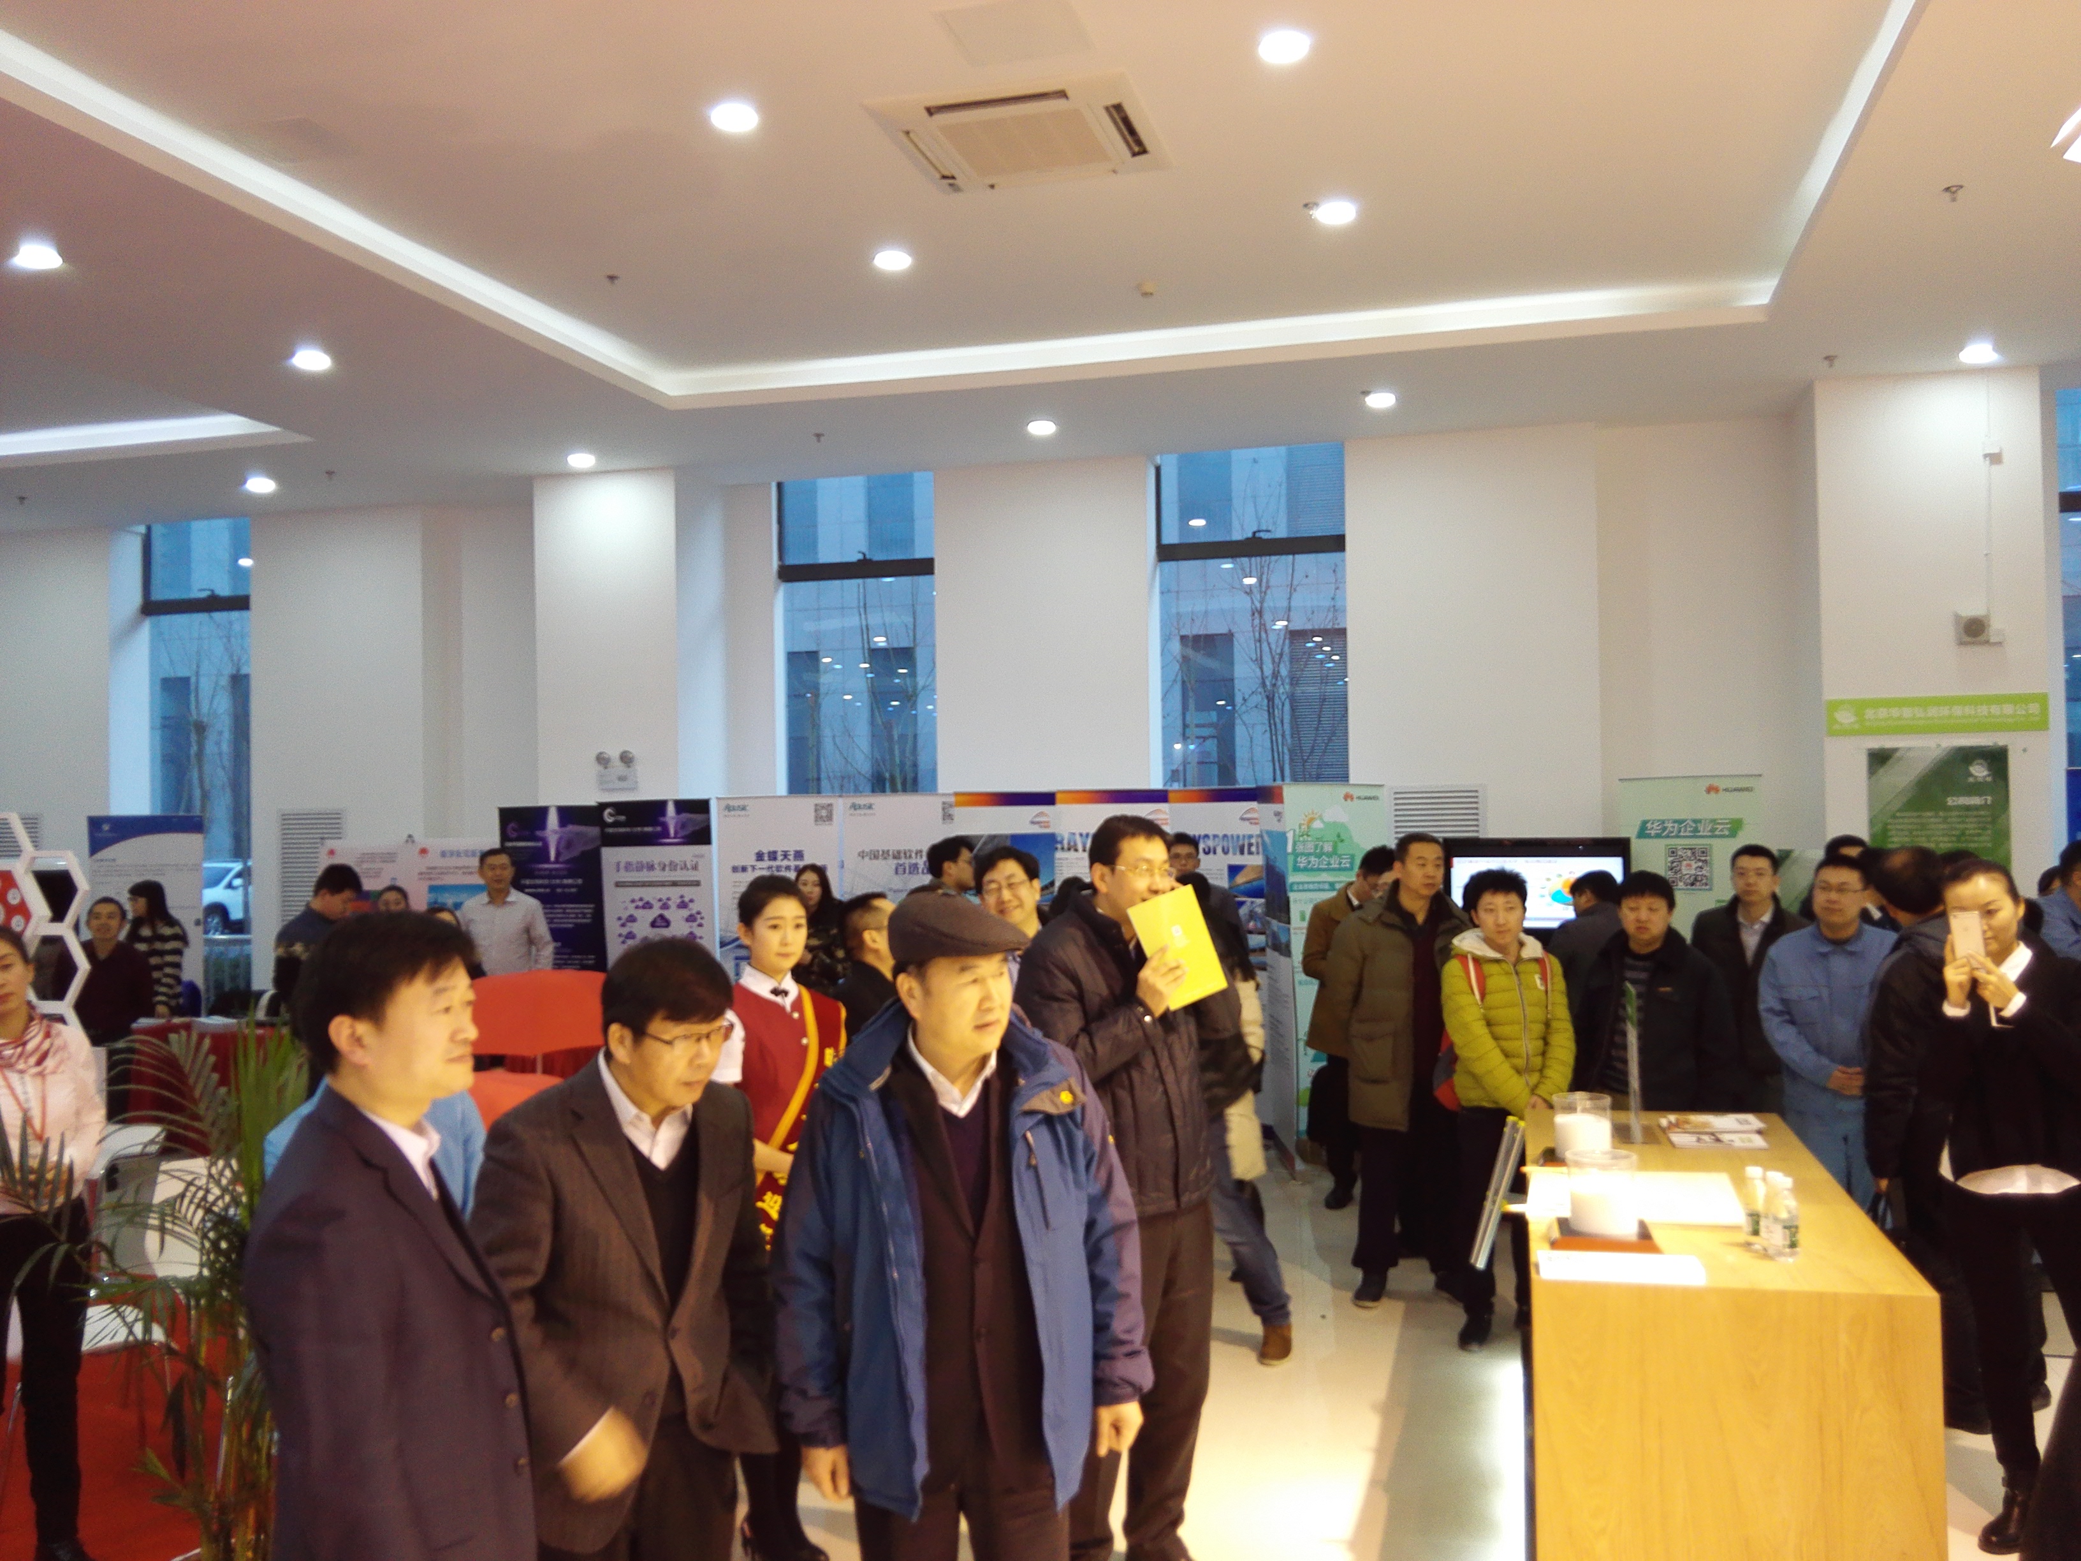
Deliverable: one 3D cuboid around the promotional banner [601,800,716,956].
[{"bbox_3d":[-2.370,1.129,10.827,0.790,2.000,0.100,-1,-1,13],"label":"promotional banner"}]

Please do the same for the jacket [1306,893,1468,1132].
[{"bbox_3d":[1.353,0.864,6.550,0.600,0.920,0.380,0,-1,-18],"label":"jacket"}]

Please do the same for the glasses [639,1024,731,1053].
[{"bbox_3d":[-0.595,0.397,2.820,0.140,0.042,0.140,12,12,36],"label":"glasses"}]

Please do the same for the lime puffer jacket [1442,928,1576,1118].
[{"bbox_3d":[1.633,0.835,6.070,0.460,0.650,0.320,-1,-1,-6],"label":"lime puffer jacket"}]

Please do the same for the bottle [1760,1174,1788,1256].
[{"bbox_3d":[1.600,0.941,3.800,0.062,0.178,0.062,-1,-1,15],"label":"bottle"}]

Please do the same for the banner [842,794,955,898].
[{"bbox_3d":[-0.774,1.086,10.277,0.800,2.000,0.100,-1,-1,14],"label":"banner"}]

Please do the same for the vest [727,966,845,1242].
[{"bbox_3d":[-0.627,0.821,4.350,0.360,0.680,0.250,-1,-1,-23],"label":"vest"}]

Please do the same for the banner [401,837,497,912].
[{"bbox_3d":[-4.132,1.281,12.291,0.800,1.800,0.100,-1,-1,15],"label":"banner"}]

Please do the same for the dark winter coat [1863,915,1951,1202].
[{"bbox_3d":[2.697,0.843,5.150,0.520,0.870,0.340,-1,-1,9],"label":"dark winter coat"}]

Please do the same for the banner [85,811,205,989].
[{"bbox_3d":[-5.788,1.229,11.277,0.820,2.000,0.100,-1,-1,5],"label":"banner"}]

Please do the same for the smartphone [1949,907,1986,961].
[{"bbox_3d":[2.235,0.382,4.200,0.067,0.138,0.008,-5,-1,33],"label":"smartphone"}]

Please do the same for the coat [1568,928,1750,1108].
[{"bbox_3d":[2.111,0.874,5.950,0.600,0.780,0.360,-2,-2,36],"label":"coat"}]

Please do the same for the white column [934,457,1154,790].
[{"bbox_3d":[0.065,-0.004,11.743,1.470,4.180,0.350,-1,-1,15],"label":"white column"}]

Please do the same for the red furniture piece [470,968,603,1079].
[{"bbox_3d":[-2.088,1.446,7.400,0.800,1.200,0.550,-1,-1,-6],"label":"red furniture piece"}]

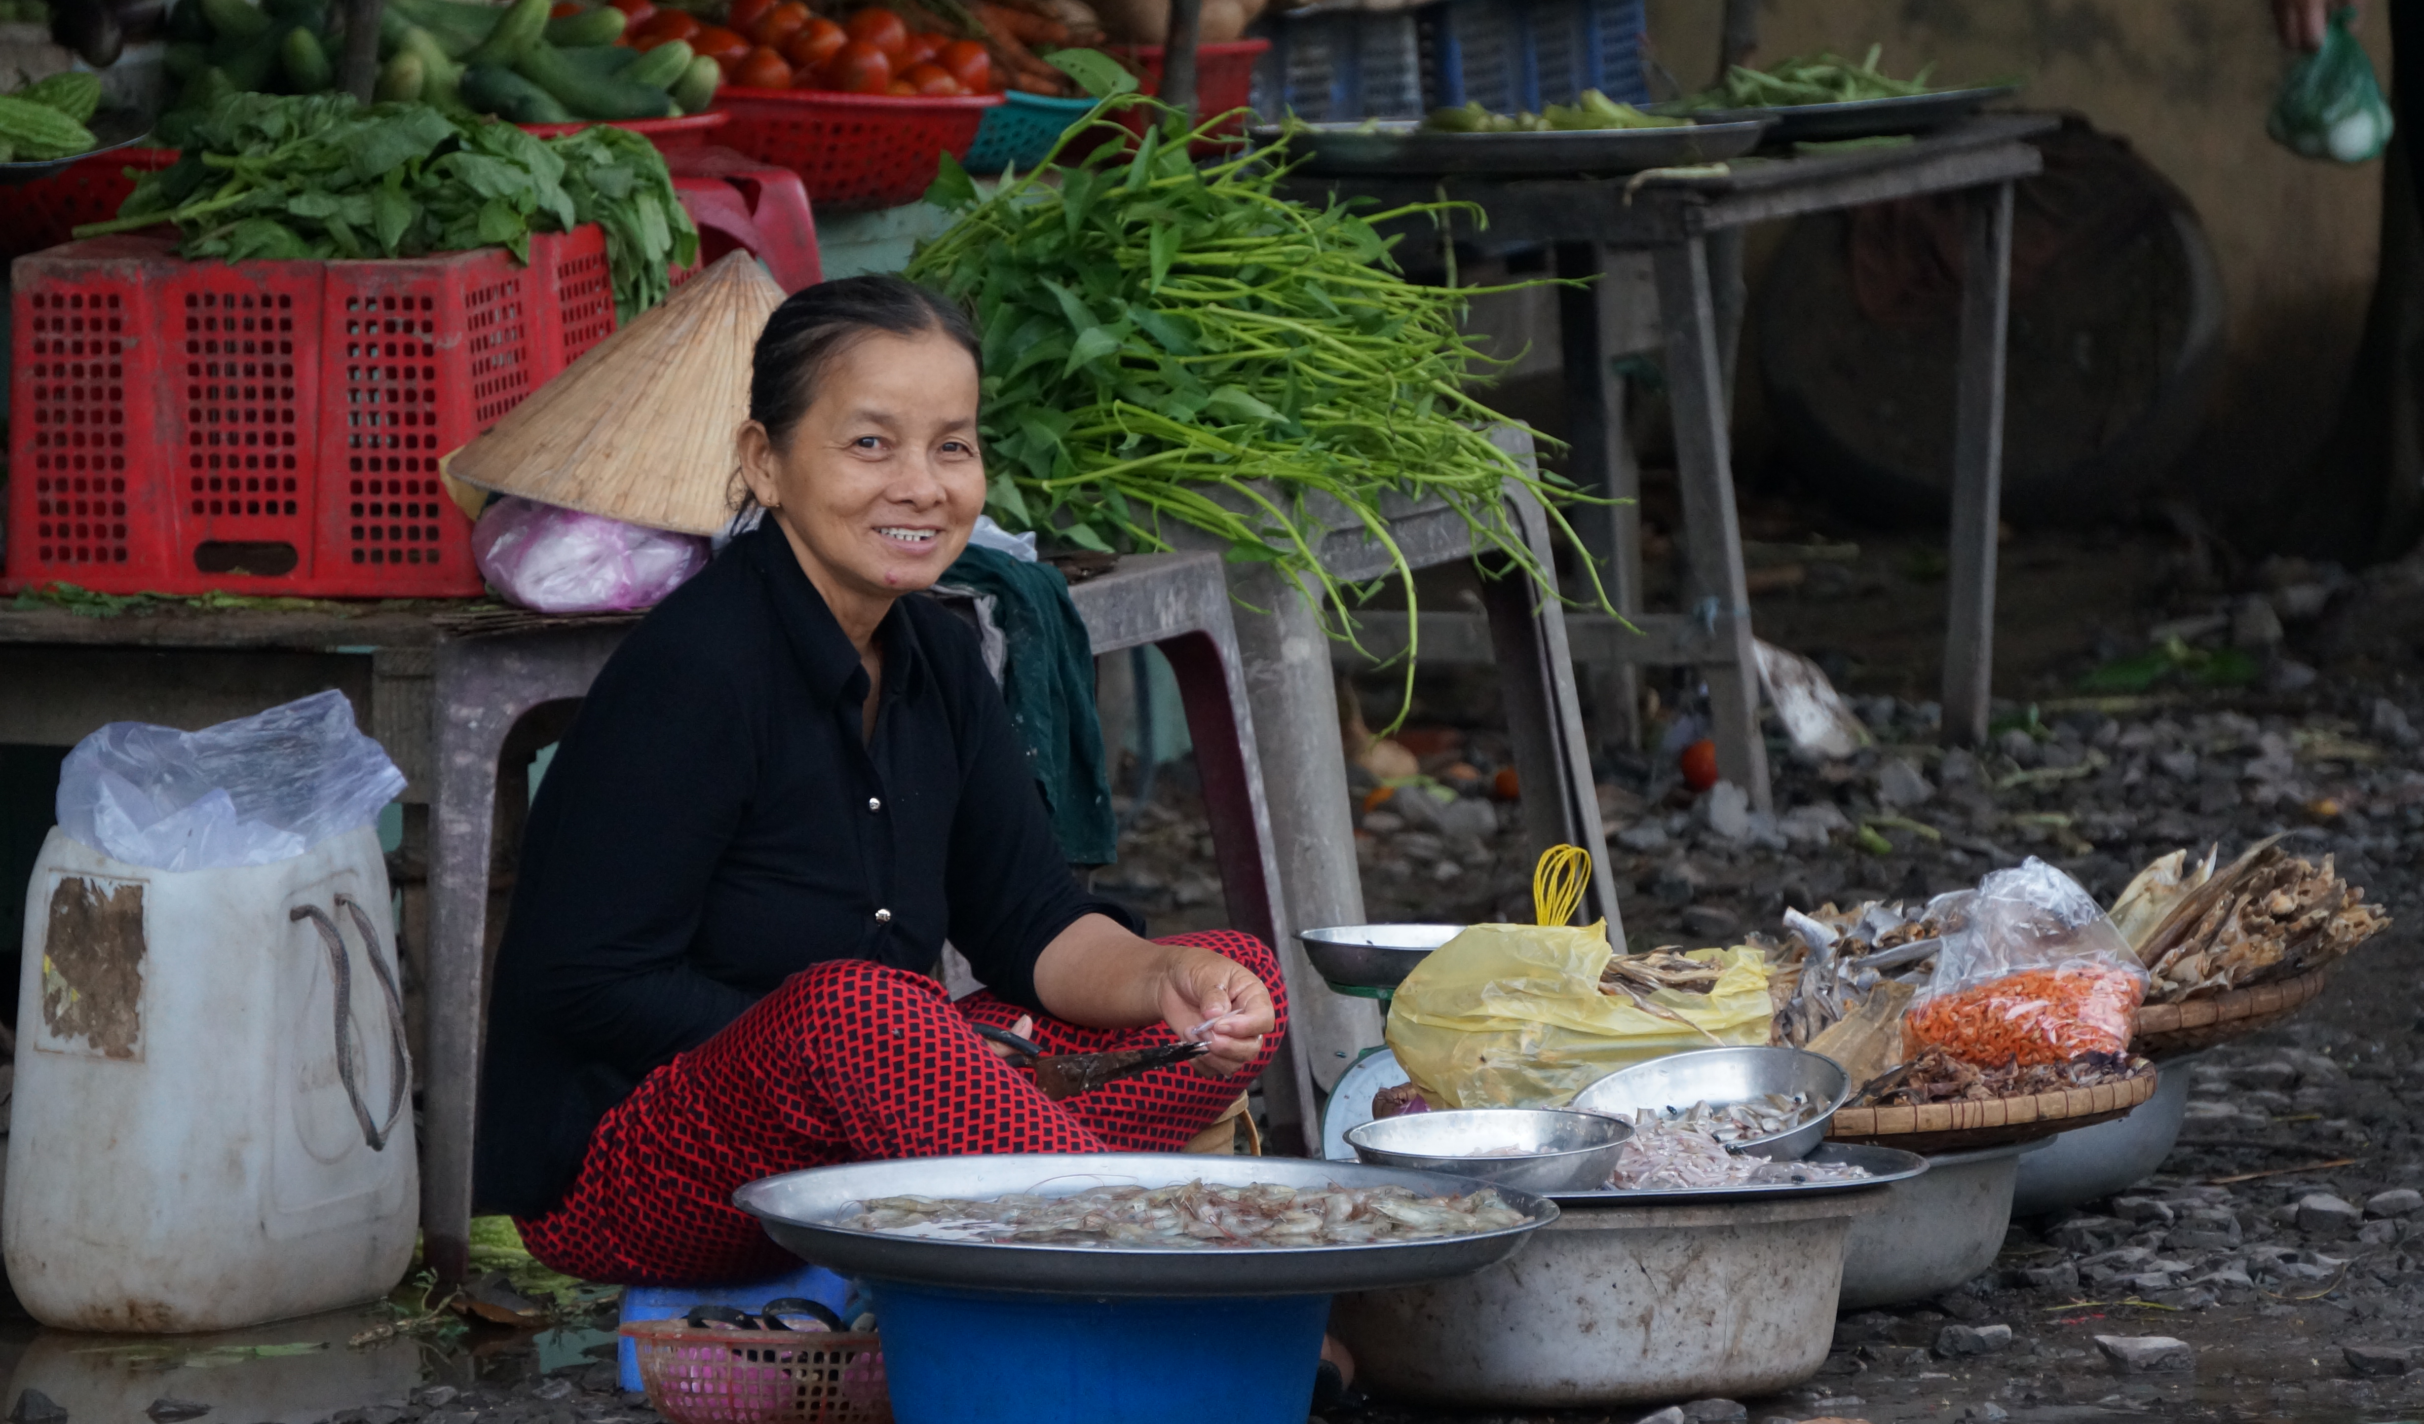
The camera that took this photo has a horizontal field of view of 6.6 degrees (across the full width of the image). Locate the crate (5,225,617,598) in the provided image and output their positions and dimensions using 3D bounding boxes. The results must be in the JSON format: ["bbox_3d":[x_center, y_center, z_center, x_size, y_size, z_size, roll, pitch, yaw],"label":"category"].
[{"bbox_3d":[-0.651,-0.244,15.956,0.385,0.255,0.550,1,6,17],"label":"crate"}]

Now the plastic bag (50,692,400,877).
[{"bbox_3d":[-0.679,0.047,14.520,0.240,0.120,0.180,0,5,0],"label":"plastic bag"}]

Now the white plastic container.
[{"bbox_3d":[-0.683,0.243,14.320,0.230,0.335,0.225,3,6,32],"label":"white plastic container"}]

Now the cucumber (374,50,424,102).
[{"bbox_3d":[-0.661,-0.521,17.150,0.042,0.046,0.110,0,5,6],"label":"cucumber"}]

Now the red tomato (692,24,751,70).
[{"bbox_3d":[-0.407,-0.551,17.450,0.051,0.042,0.047,-1,5,0],"label":"red tomato"}]

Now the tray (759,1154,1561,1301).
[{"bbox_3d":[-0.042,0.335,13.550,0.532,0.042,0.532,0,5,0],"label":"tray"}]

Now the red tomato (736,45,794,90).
[{"bbox_3d":[-0.357,-0.511,16.750,0.047,0.045,0.047,0,5,0],"label":"red tomato"}]

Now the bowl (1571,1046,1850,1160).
[{"bbox_3d":[0.351,0.295,14.689,0.200,0.052,0.200,-7,20,2],"label":"bowl"}]

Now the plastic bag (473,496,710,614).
[{"bbox_3d":[-0.431,-0.115,14.600,0.170,0.090,0.145,0,5,0],"label":"plastic bag"}]

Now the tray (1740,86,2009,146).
[{"bbox_3d":[0.547,-0.541,19.100,0.370,0.040,0.370,-1,5,0],"label":"tray"}]

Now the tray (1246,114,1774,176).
[{"bbox_3d":[0.264,-0.497,18.350,0.460,0.040,0.460,0,5,0],"label":"tray"}]

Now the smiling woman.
[{"bbox_3d":[-0.219,0.075,14.650,0.470,0.730,0.580,-6,7,-44],"label":"smiling woman"}]

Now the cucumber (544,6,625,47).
[{"bbox_3d":[-0.542,-0.584,17.900,0.125,0.034,0.034,-12,0,20],"label":"cucumber"}]

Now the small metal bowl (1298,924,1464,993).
[{"bbox_3d":[0.143,0.168,14.350,0.173,0.034,0.173,0,5,0],"label":"small metal bowl"}]

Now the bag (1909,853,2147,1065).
[{"bbox_3d":[0.587,0.180,15.150,0.175,0.150,0.140,-1,5,0],"label":"bag"}]

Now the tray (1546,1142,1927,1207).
[{"bbox_3d":[0.264,0.336,14.601,0.475,0.033,0.475,-3,4,0],"label":"tray"}]

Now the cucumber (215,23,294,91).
[{"bbox_3d":[-0.812,-0.556,17.800,0.125,0.036,0.036,-40,-13,23],"label":"cucumber"}]

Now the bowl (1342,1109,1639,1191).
[{"bbox_3d":[0.187,0.295,14.100,0.194,0.043,0.194,0,5,0],"label":"bowl"}]

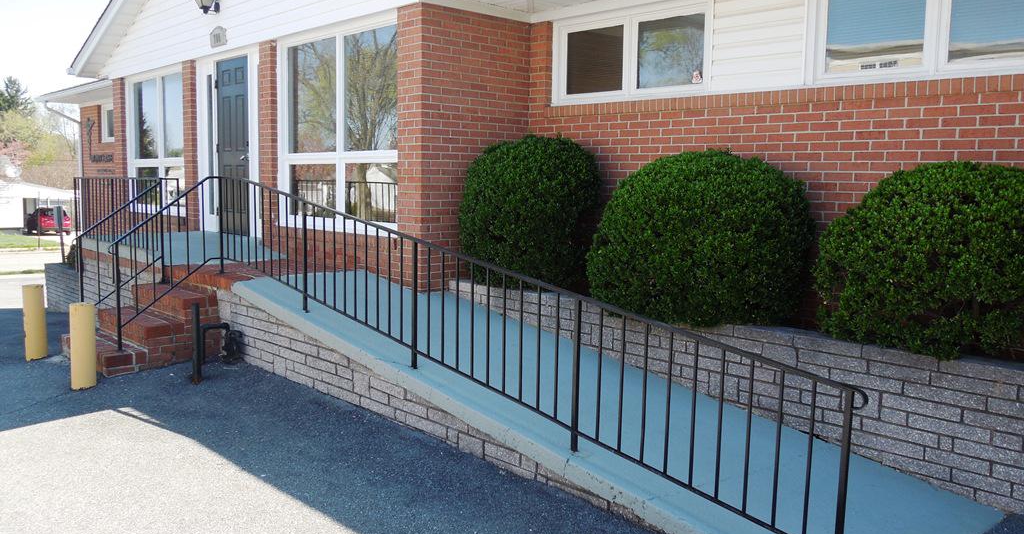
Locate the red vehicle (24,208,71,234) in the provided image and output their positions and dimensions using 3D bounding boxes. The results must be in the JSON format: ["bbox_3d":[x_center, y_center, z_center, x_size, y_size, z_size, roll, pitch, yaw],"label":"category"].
[{"bbox_3d":[-30.800,-3.030,55.000,1.770,1.580,4.300,-5,8,-43],"label":"red vehicle"}]

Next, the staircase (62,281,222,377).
[{"bbox_3d":[-3.156,0.476,7.070,0.950,0.600,1.150,-5,8,-43],"label":"staircase"}]

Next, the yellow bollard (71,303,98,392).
[{"bbox_3d":[-3.156,0.582,6.093,0.172,0.610,0.172,-5,8,-43],"label":"yellow bollard"}]

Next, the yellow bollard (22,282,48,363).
[{"bbox_3d":[-4.066,0.467,7.056,0.172,0.605,0.172,-5,8,-43],"label":"yellow bollard"}]

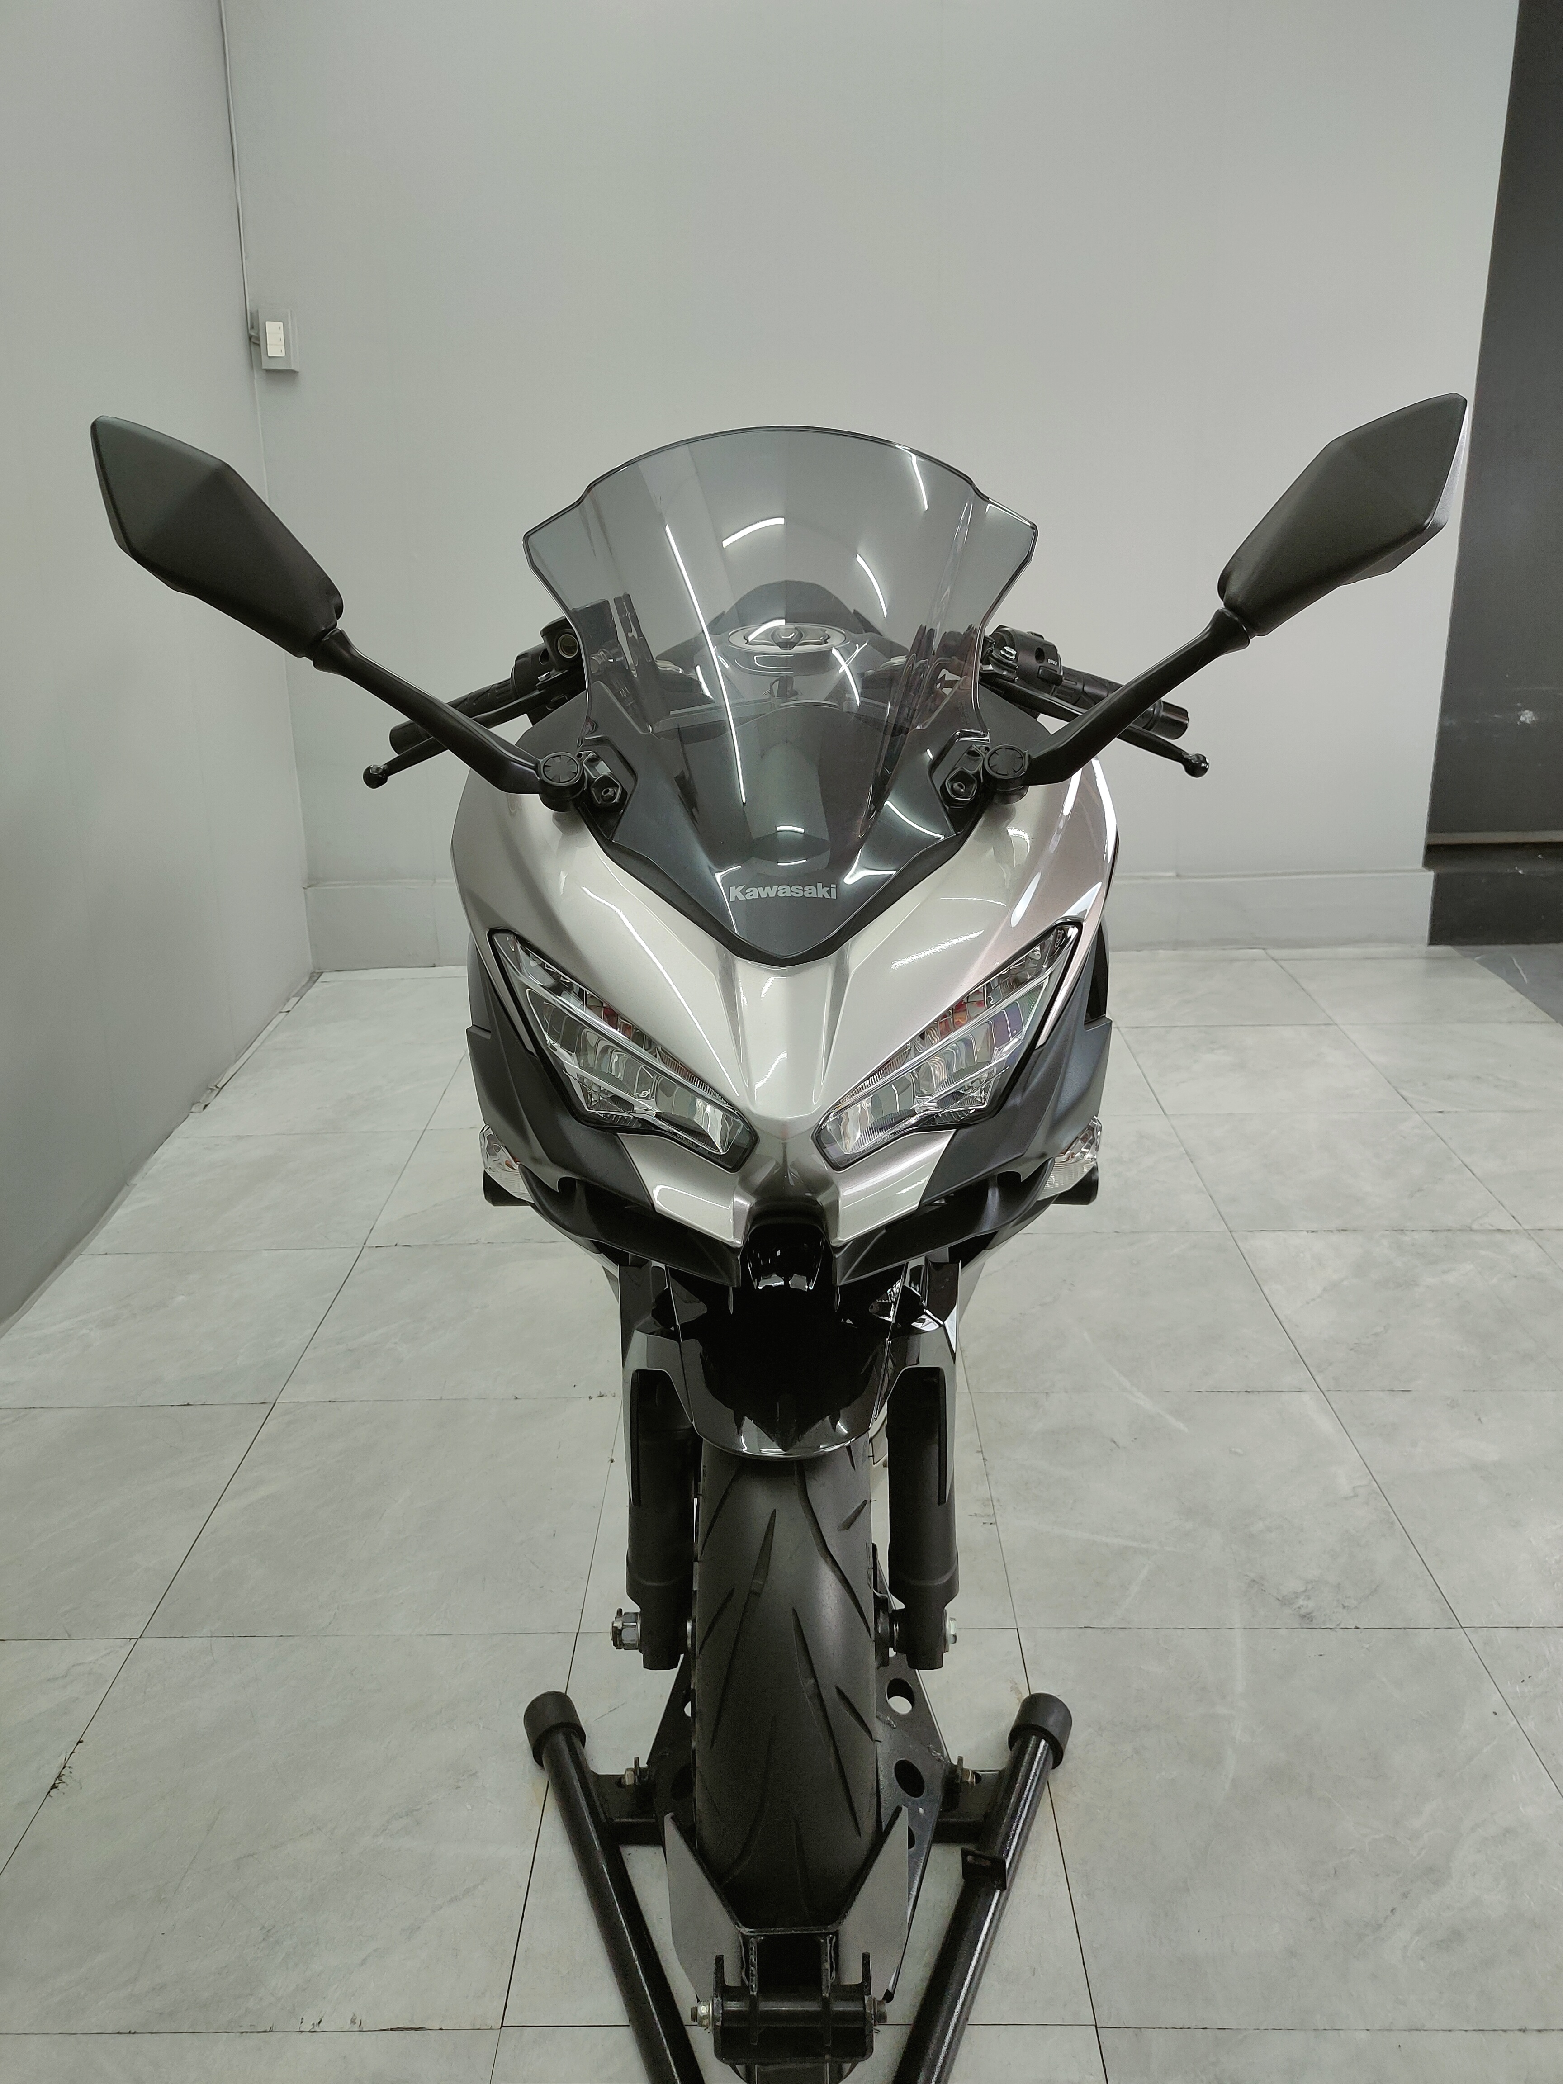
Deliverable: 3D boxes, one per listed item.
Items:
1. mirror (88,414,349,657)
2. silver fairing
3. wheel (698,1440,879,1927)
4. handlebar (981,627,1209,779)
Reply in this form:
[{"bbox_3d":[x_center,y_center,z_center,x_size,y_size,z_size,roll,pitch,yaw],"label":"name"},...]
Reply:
[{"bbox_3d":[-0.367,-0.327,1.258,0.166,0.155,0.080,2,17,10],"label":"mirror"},{"bbox_3d":[0.004,-0.038,1.331,0.475,0.275,0.420,-1,17,1],"label":"silver fairing"},{"bbox_3d":[0.006,0.436,1.428,0.112,0.590,0.590,-1,17,1],"label":"wheel"},{"bbox_3d":[0.257,-0.281,1.579,0.205,0.125,0.190,-1,17,1],"label":"handlebar"}]

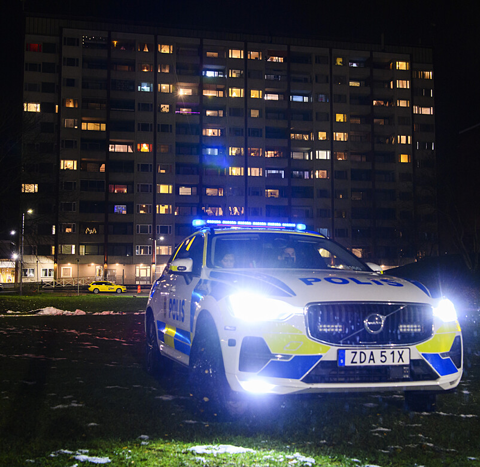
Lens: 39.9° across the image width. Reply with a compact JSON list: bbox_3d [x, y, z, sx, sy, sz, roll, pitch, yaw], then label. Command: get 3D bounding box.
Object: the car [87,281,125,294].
[{"bbox_3d":[-16.527,6.771,82.600,4.780,1.500,1.840,1,-4,-12],"label":"car"}]

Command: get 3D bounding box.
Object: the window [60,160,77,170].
[{"bbox_3d":[-22.320,-8.877,86.252,2.124,1.305,0.150,1,-4,-12],"label":"window"}]

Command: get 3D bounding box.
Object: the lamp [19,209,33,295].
[{"bbox_3d":[-22.656,2.091,70.000,1.100,9.000,0.350,0,-5,0],"label":"lamp"}]

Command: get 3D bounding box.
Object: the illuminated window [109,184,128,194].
[{"bbox_3d":[-16.329,-5.935,88.790,2.563,1.245,0.150,1,-4,-12],"label":"illuminated window"}]

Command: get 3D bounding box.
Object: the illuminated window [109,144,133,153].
[{"bbox_3d":[-16.040,-11.443,89.276,3.219,1.200,0.150,1,-4,-12],"label":"illuminated window"}]

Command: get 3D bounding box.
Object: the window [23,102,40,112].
[{"bbox_3d":[-27.942,-16.918,88.953,2.167,1.272,0.150,1,-4,-12],"label":"window"}]

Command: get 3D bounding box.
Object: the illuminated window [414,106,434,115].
[{"bbox_3d":[28.058,-18.804,101.044,3.430,1.262,0.150,1,-4,-12],"label":"illuminated window"}]

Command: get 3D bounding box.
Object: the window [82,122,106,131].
[{"bbox_3d":[-19.594,-14.300,88.738,3.121,1.200,0.150,1,-4,-12],"label":"window"}]

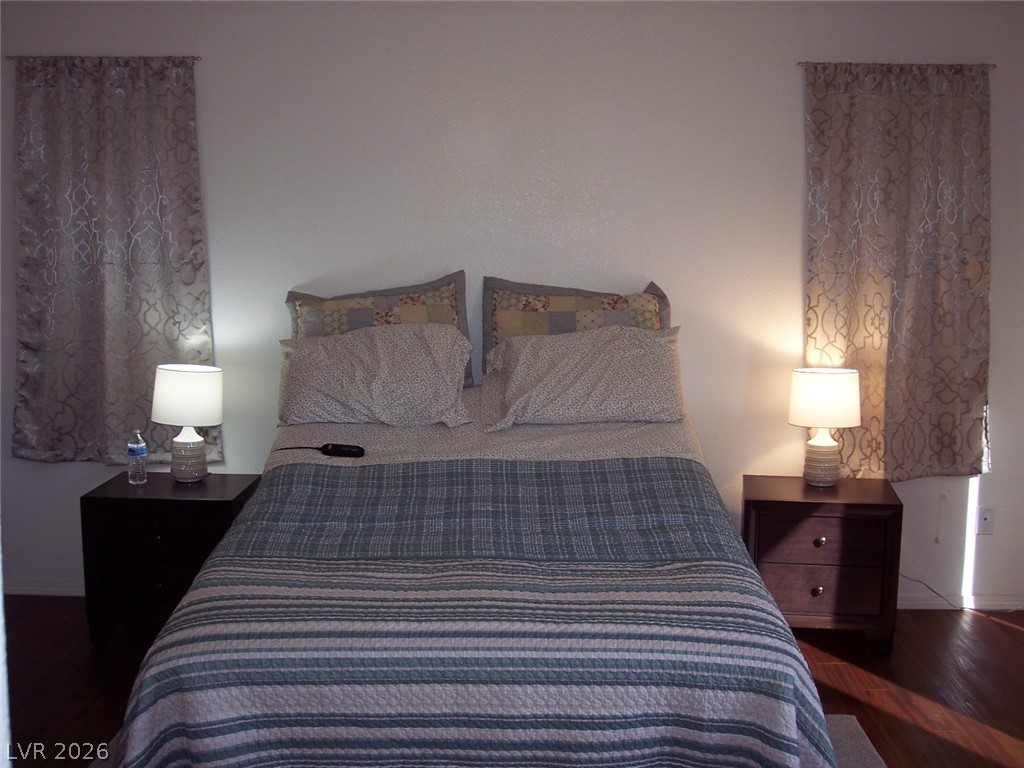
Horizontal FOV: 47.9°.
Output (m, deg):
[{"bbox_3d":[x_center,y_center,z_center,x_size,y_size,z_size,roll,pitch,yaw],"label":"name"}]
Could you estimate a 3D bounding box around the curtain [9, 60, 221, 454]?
[{"bbox_3d":[-1.564,-0.466,4.484,0.825,1.566,0.085,1,8,1],"label":"curtain"}]

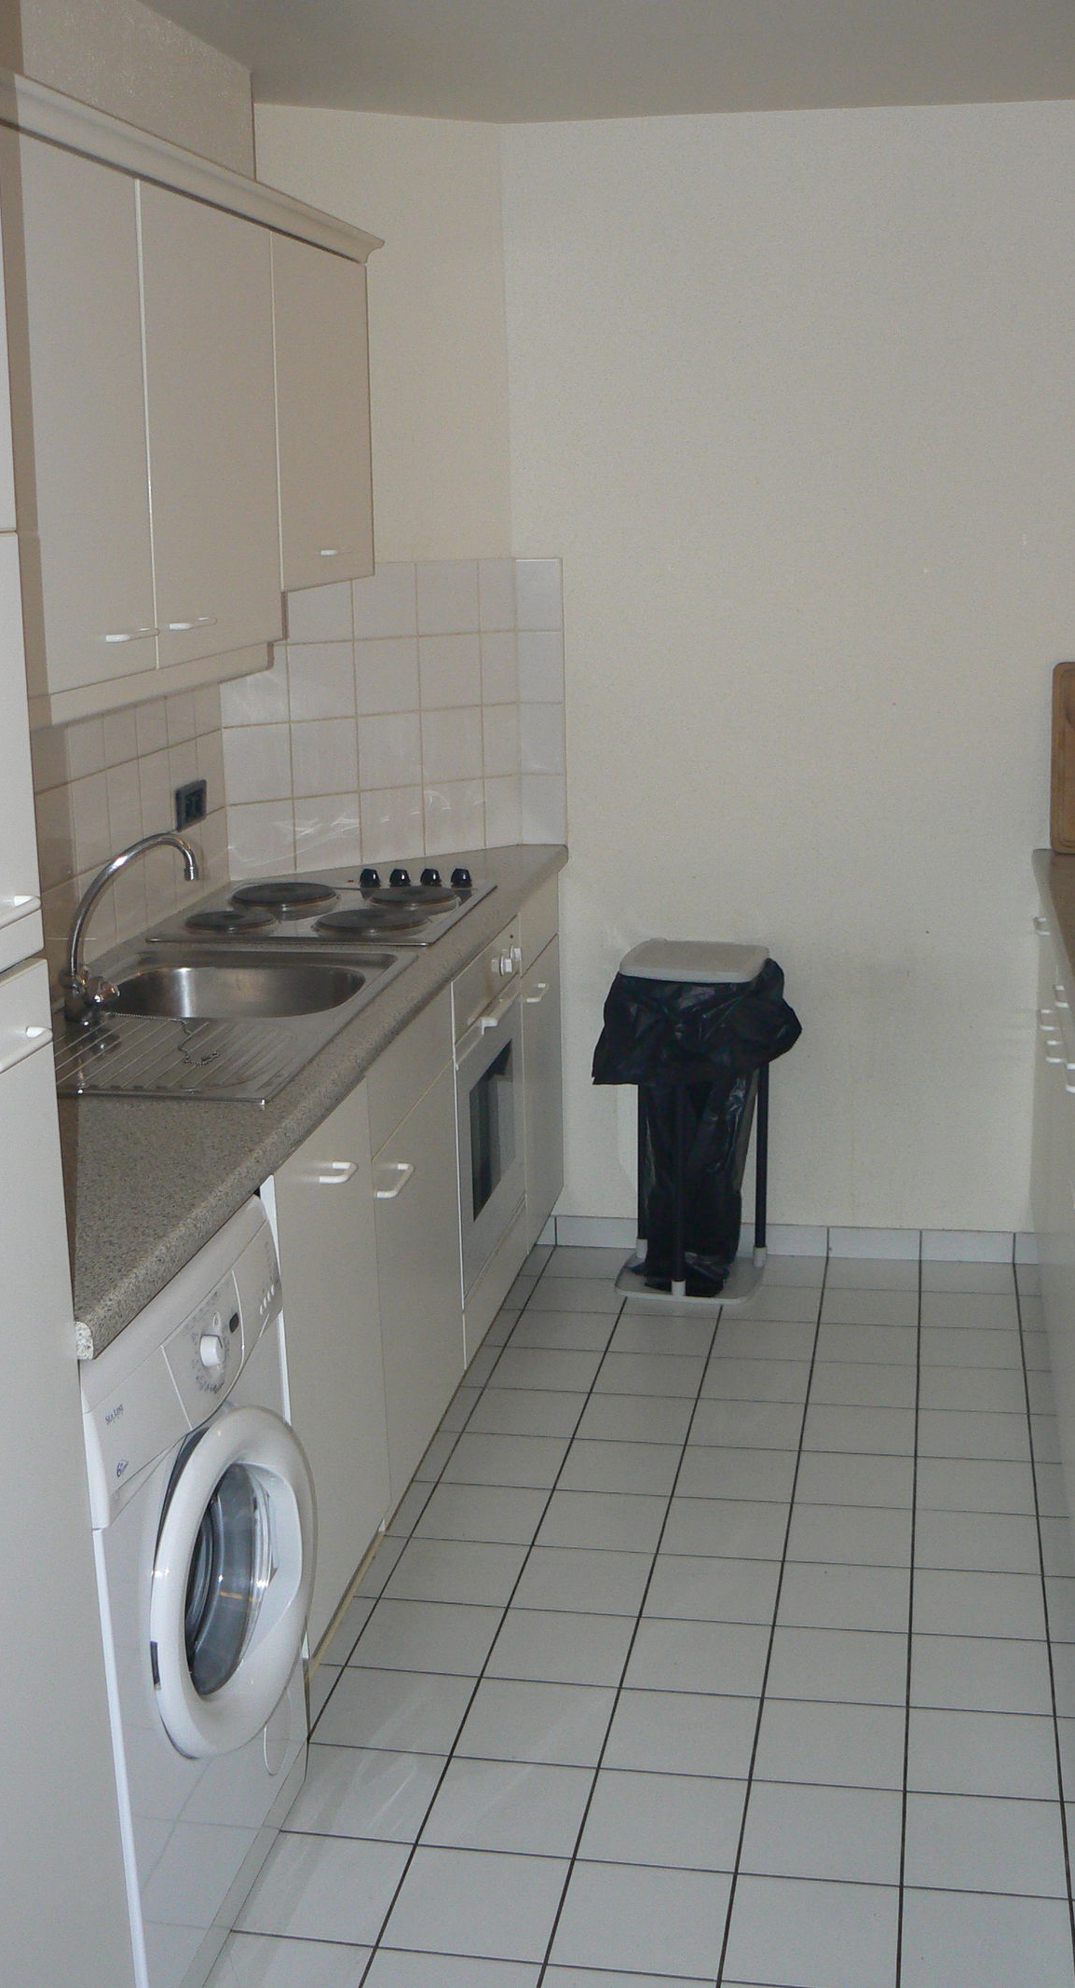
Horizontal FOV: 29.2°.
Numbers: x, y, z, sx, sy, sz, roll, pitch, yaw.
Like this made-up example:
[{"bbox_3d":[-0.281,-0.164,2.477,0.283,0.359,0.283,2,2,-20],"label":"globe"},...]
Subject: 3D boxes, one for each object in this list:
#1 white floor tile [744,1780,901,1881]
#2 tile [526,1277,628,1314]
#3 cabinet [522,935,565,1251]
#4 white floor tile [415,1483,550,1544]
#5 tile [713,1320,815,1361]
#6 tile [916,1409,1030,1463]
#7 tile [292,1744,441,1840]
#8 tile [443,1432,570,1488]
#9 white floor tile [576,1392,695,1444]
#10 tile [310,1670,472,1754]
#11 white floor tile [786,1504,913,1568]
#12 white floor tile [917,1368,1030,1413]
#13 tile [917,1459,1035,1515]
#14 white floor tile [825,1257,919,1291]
[{"bbox_3d":[0.355,1.044,2.565,0.197,0.010,0.197,1,13,11],"label":"white floor tile"},{"bbox_3d":[0.094,0.636,4.332,0.200,0.010,0.200,1,13,10],"label":"tile"},{"bbox_3d":[-0.259,0.200,4.489,0.550,0.580,0.440,1,13,11],"label":"cabinet"},{"bbox_3d":[-0.086,0.852,3.376,0.200,0.010,0.200,1,13,10],"label":"white floor tile"},{"bbox_3d":[0.452,0.693,4.111,0.197,0.010,0.197,1,13,11],"label":"tile"},{"bbox_3d":[0.762,0.777,3.615,0.198,0.010,0.198,1,13,10],"label":"tile"},{"bbox_3d":[-0.229,1.035,2.675,0.197,0.010,0.197,1,13,11],"label":"tile"},{"bbox_3d":[-0.050,0.809,3.566,0.198,0.010,0.198,1,13,10],"label":"tile"},{"bbox_3d":[0.181,0.771,3.736,0.198,0.010,0.198,1,13,11],"label":"white floor tile"},{"bbox_3d":[-0.192,0.975,2.806,0.200,0.010,0.200,1,13,10],"label":"tile"},{"bbox_3d":[0.509,0.884,3.361,0.200,0.010,0.200,1,13,11],"label":"white floor tile"},{"bbox_3d":[0.801,0.735,3.819,0.198,0.010,0.198,1,13,11],"label":"white floor tile"},{"bbox_3d":[0.735,0.831,3.470,0.197,0.010,0.197,1,13,11],"label":"tile"},{"bbox_3d":[0.716,0.602,4.416,0.200,0.010,0.200,1,13,10],"label":"white floor tile"}]

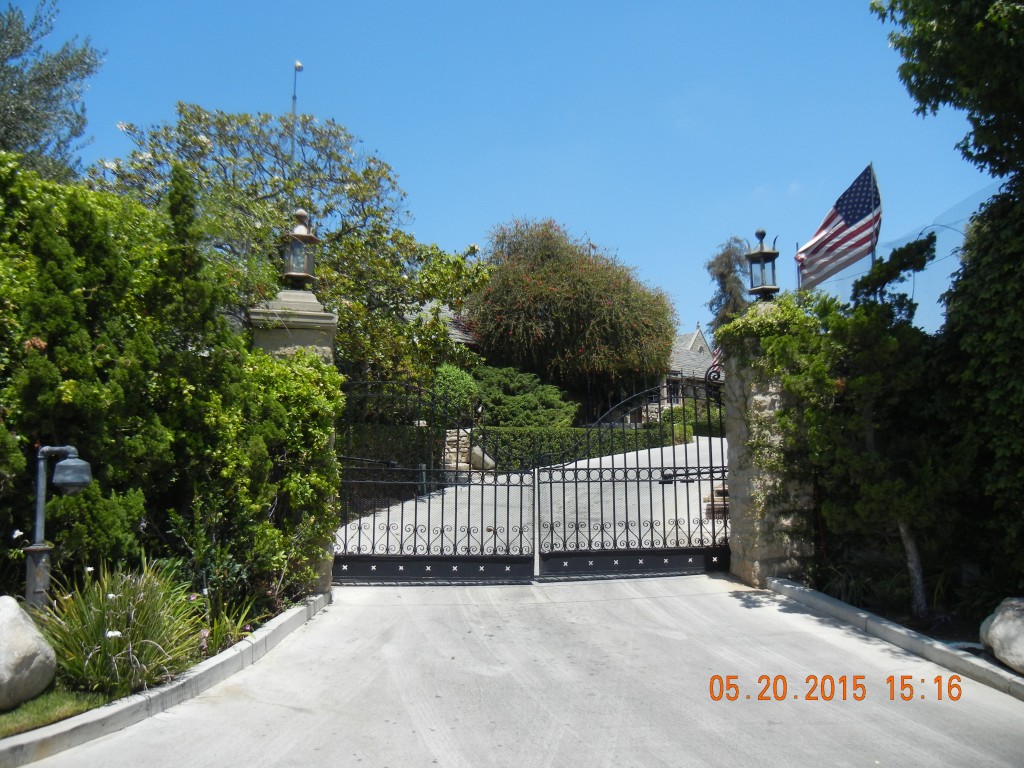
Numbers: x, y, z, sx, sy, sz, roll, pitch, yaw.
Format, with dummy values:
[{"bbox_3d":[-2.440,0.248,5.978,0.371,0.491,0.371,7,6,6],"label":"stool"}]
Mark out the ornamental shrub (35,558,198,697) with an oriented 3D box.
[{"bbox_3d":[-2.426,1.478,5.500,0.920,0.720,0.850,0,-5,0],"label":"ornamental shrub"}]

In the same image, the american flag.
[{"bbox_3d":[4.341,-2.081,11.800,1.120,1.600,0.500,-1,-5,14],"label":"american flag"}]

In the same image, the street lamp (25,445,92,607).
[{"bbox_3d":[-3.475,1.122,6.800,0.460,1.300,0.280,-1,-5,14],"label":"street lamp"}]

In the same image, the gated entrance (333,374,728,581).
[{"bbox_3d":[0.306,1.040,10.030,4.630,2.300,0.180,1,-5,-11],"label":"gated entrance"}]

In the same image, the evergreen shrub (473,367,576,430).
[{"bbox_3d":[0.327,0.400,21.500,2.450,1.600,2.200,0,-5,0],"label":"evergreen shrub"}]

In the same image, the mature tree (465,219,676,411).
[{"bbox_3d":[1.912,-2.010,29.000,6.600,6.200,6.300,0,-5,0],"label":"mature tree"}]

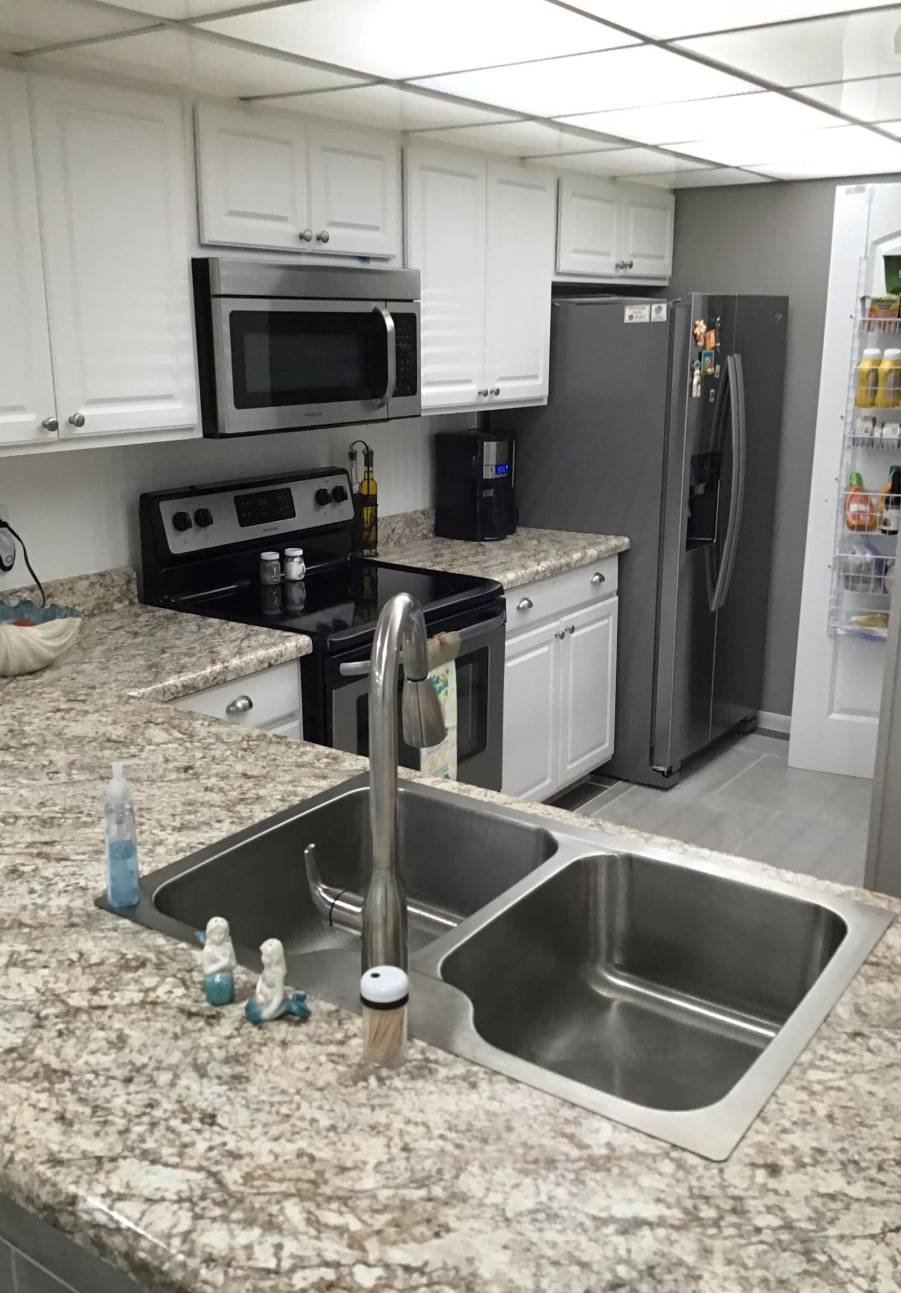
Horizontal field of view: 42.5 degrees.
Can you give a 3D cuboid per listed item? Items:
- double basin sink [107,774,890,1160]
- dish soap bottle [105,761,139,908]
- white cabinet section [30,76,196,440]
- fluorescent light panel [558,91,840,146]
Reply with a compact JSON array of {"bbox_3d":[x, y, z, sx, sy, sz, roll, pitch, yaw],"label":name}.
[{"bbox_3d":[0.048,0.421,1.462,0.838,0.206,0.552,10,19,34],"label":"double basin sink"},{"bbox_3d":[-0.422,0.234,1.471,0.043,0.187,0.037,-12,20,-37],"label":"dish soap bottle"},{"bbox_3d":[-0.818,-0.826,2.550,0.324,0.735,0.405,12,19,34],"label":"white cabinet section"},{"bbox_3d":[0.660,-1.351,2.975,0.601,0.025,0.581,11,19,35],"label":"fluorescent light panel"}]

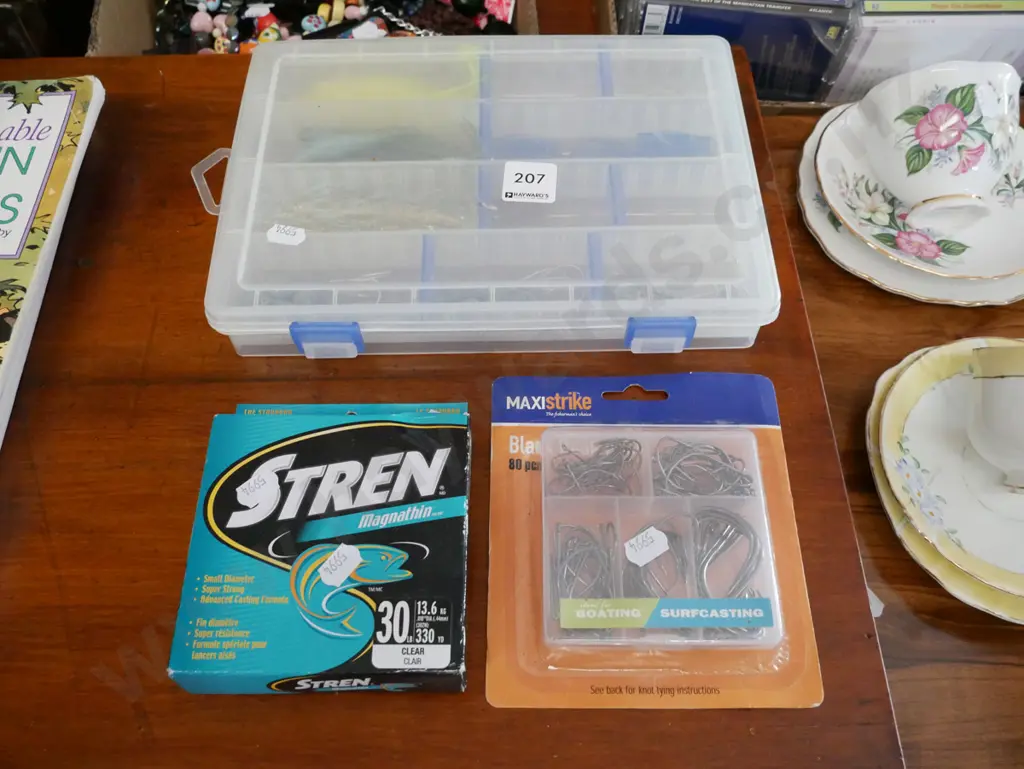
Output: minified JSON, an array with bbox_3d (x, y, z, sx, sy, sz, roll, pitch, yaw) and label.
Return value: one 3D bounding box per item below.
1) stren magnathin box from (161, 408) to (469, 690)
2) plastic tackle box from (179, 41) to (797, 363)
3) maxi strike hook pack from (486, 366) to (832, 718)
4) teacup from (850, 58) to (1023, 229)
[{"bbox_3d":[-0.076,0.060,0.438,0.113,0.030,0.138,0,57,0],"label":"stren magnathin box"},{"bbox_3d":[-0.022,-0.100,0.534,0.294,0.044,0.201,-1,57,0],"label":"plastic tackle box"},{"bbox_3d":[0.059,0.059,0.443,0.137,0.021,0.161,0,57,0],"label":"maxi strike hook pack"},{"bbox_3d":[0.226,-0.118,0.533,0.084,0.095,0.064,1,75,1],"label":"teacup"}]

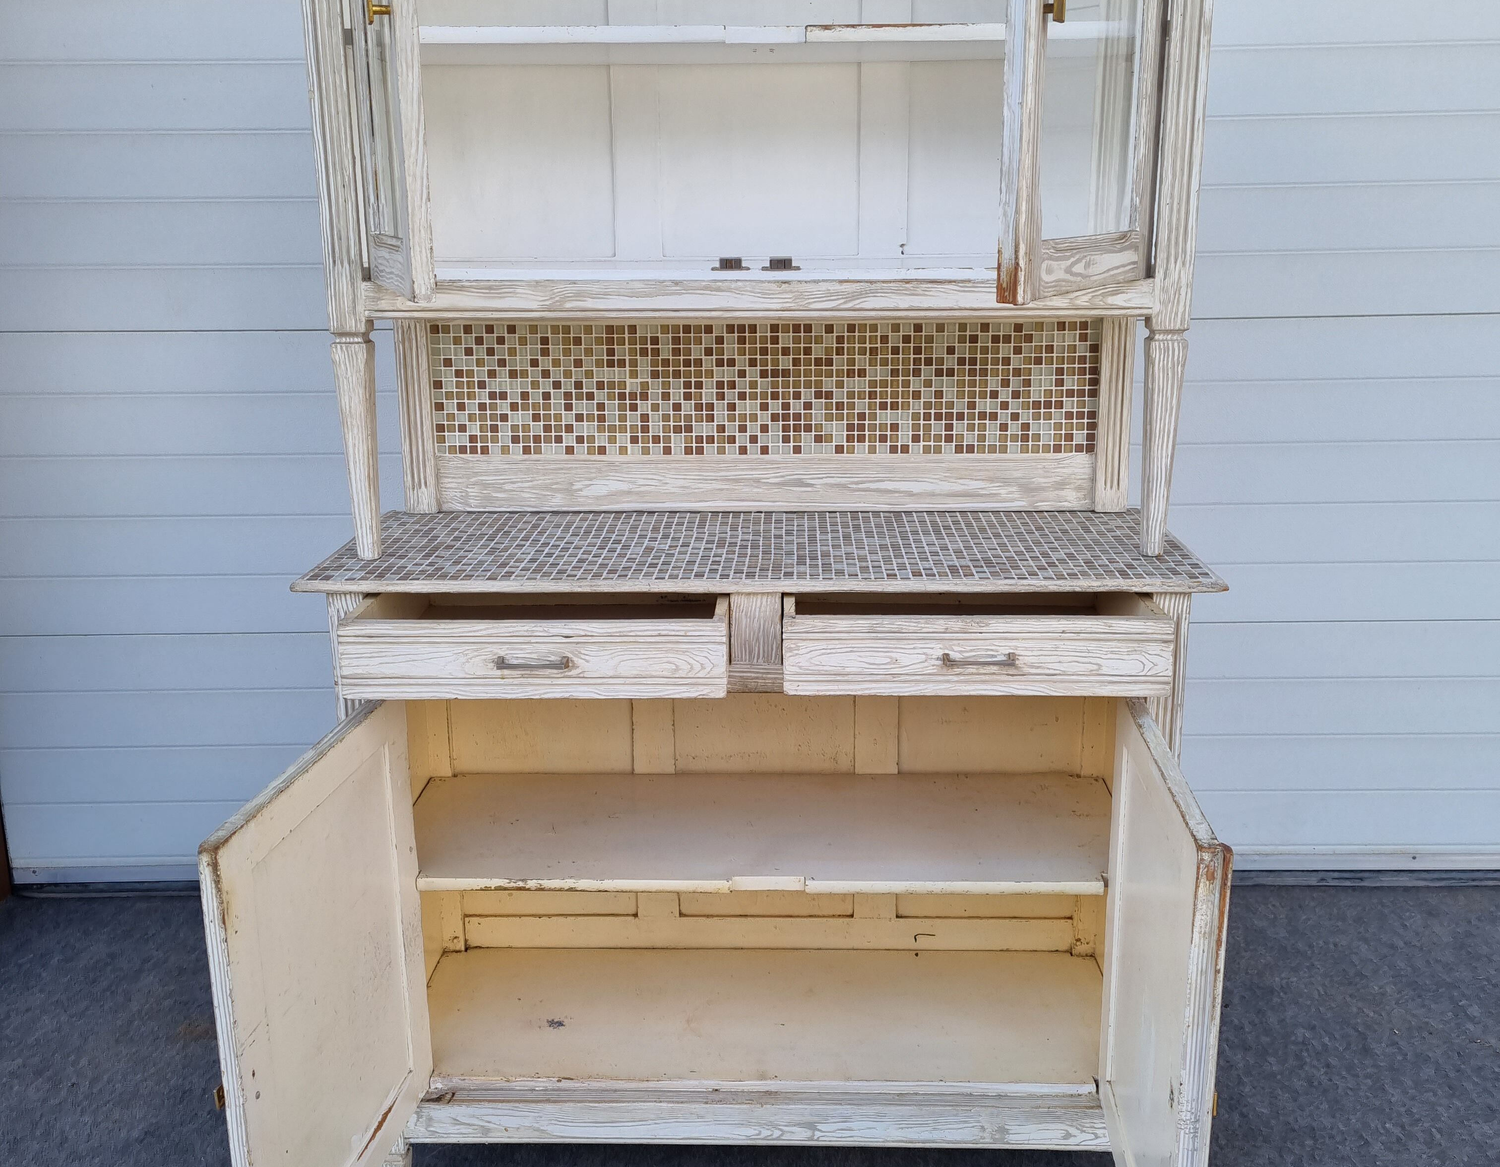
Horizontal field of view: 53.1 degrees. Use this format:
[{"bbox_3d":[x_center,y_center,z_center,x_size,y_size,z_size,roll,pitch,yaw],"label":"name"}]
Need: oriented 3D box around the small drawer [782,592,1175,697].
[{"bbox_3d":[0.291,0.046,2.067,0.486,0.103,0.385,0,15,2],"label":"small drawer"}]

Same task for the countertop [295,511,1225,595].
[{"bbox_3d":[0.014,-0.050,2.159,1.220,0.022,0.442,0,15,2],"label":"countertop"}]

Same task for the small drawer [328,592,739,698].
[{"bbox_3d":[-0.267,0.049,2.072,0.487,0.103,0.395,0,15,2],"label":"small drawer"}]

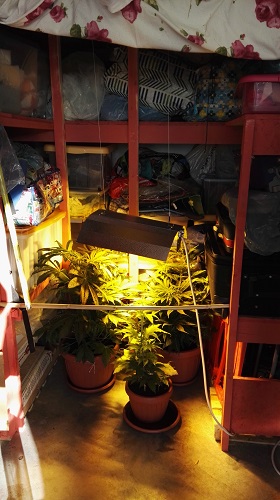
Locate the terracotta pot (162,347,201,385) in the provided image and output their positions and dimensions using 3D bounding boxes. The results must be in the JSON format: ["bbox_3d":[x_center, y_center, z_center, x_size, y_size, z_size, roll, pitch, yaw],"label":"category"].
[{"bbox_3d":[0.257,0.699,2.415,0.287,0.243,0.287,0,15,0],"label":"terracotta pot"}]

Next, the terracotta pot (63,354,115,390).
[{"bbox_3d":[-0.312,0.703,2.377,0.358,0.262,0.358,0,15,0],"label":"terracotta pot"}]

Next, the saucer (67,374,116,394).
[{"bbox_3d":[-0.312,0.820,2.410,0.314,0.036,0.314,0,15,0],"label":"saucer"}]

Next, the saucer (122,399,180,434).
[{"bbox_3d":[0.069,0.909,2.082,0.322,0.034,0.322,0,15,0],"label":"saucer"}]

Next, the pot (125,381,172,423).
[{"bbox_3d":[0.054,0.821,2.060,0.259,0.201,0.259,0,15,0],"label":"pot"}]

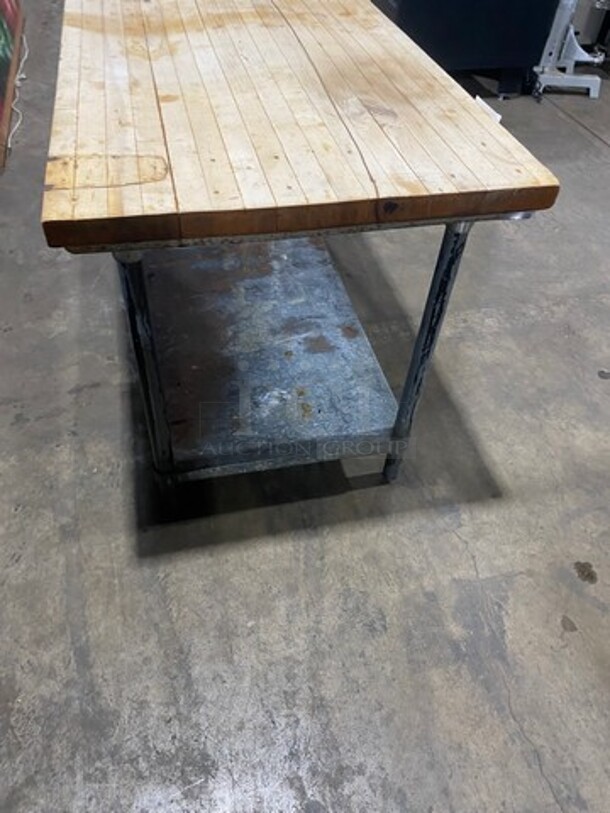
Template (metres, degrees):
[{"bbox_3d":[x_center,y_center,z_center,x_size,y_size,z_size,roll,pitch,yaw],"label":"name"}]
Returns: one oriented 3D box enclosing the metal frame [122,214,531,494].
[{"bbox_3d":[-0.162,-0.507,1.676,0.710,0.827,1.400,-8,48,-11],"label":"metal frame"}]

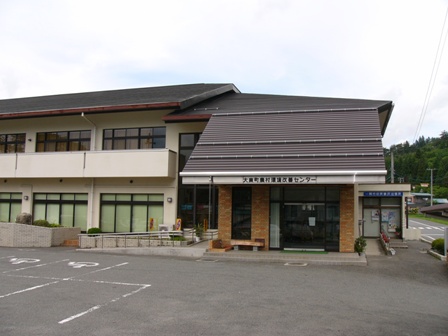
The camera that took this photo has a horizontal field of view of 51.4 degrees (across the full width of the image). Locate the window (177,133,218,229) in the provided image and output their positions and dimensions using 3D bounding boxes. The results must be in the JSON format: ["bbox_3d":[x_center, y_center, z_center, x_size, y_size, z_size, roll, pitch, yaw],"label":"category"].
[{"bbox_3d":[-1.301,0.672,25.428,2.650,5.250,0.150,-1,-6,16],"label":"window"}]

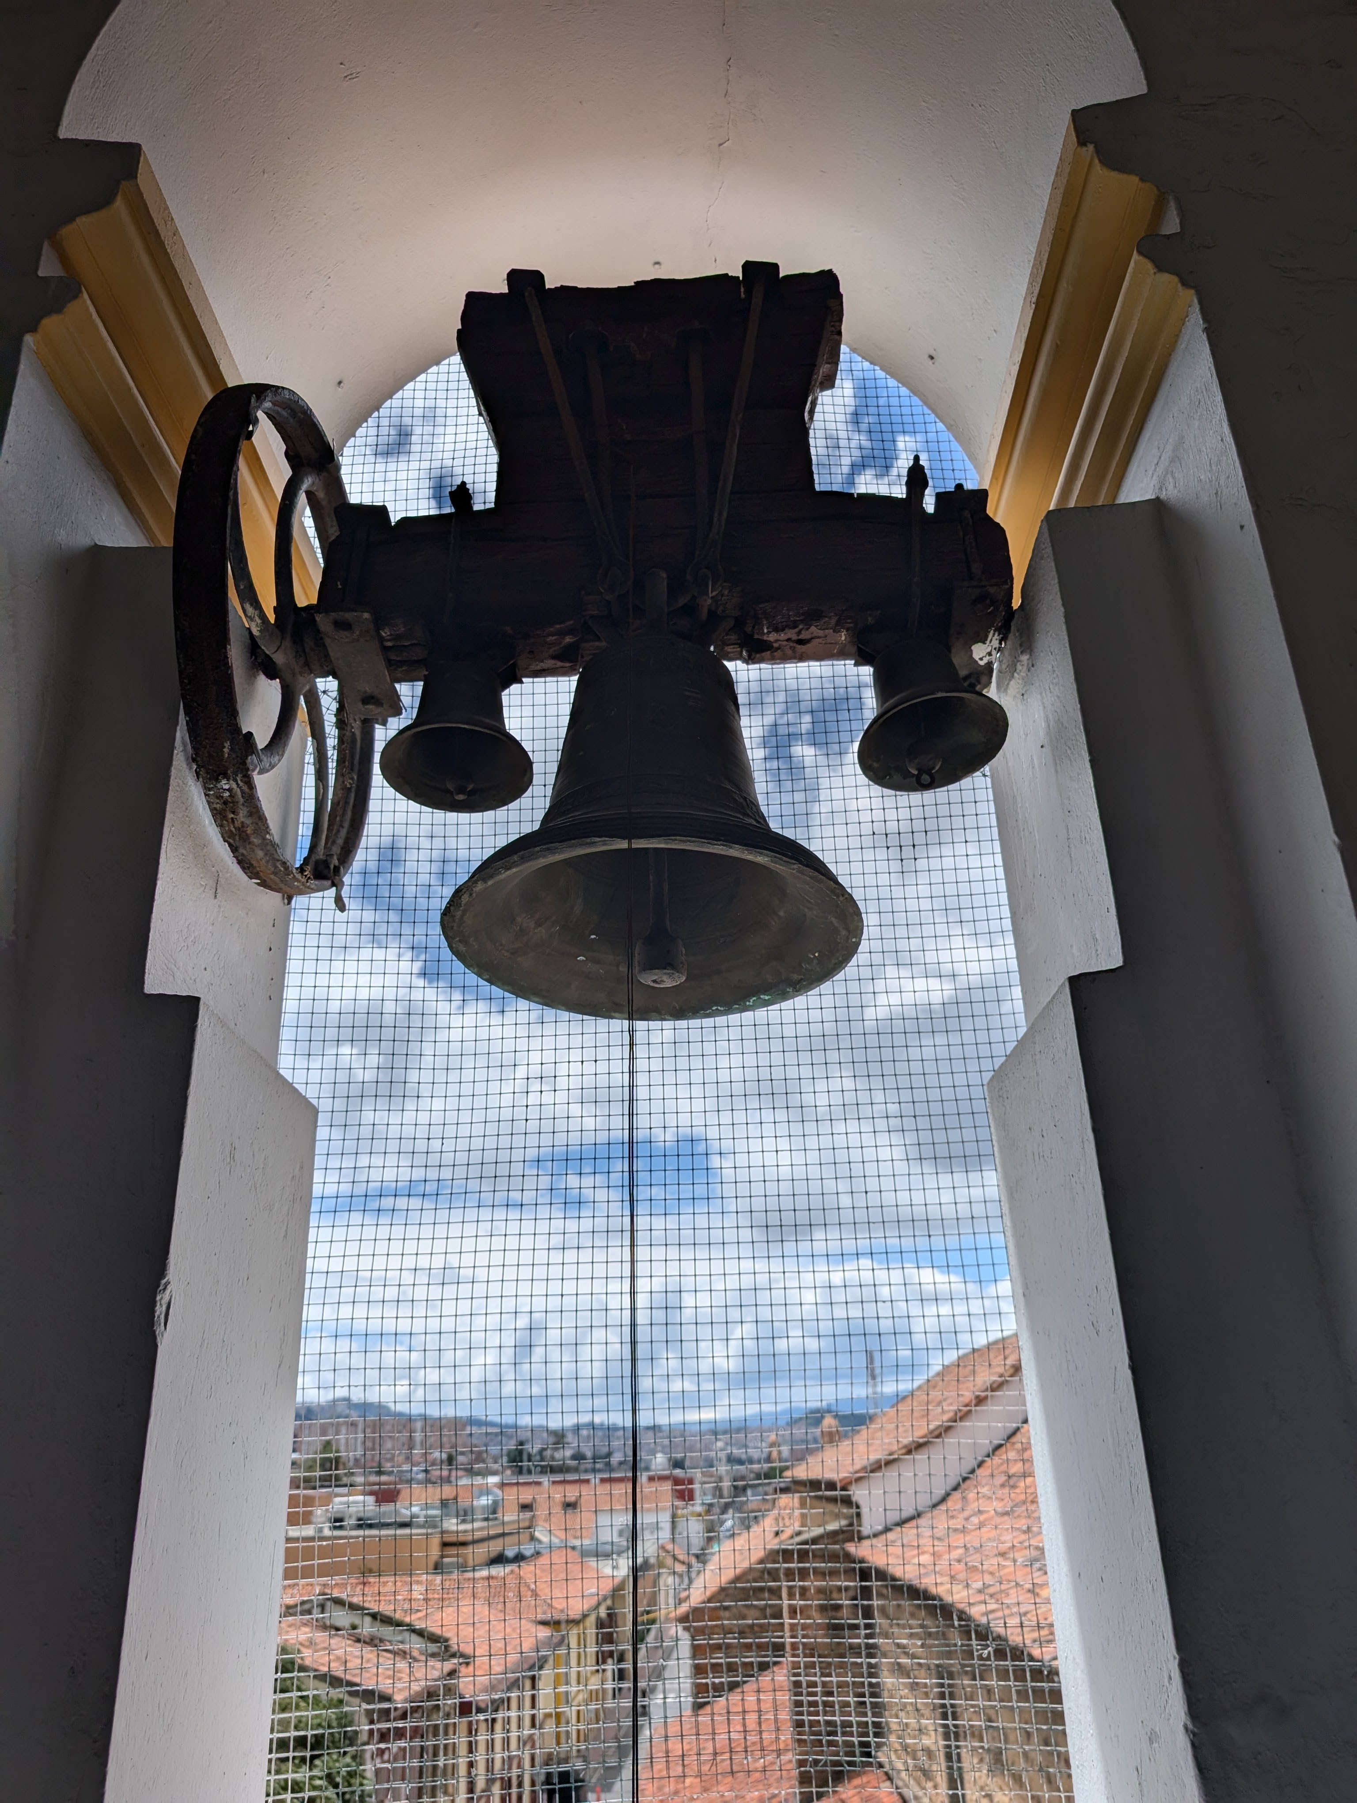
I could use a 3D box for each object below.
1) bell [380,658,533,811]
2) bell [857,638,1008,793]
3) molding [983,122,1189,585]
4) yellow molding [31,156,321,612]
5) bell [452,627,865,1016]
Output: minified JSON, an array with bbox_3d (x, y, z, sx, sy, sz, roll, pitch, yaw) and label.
[{"bbox_3d":[-0.320,-0.259,1.854,0.217,0.161,0.217,1,-30,2],"label":"bell"},{"bbox_3d":[0.361,-0.293,1.851,0.215,0.156,0.215,-4,-33,0],"label":"bell"},{"bbox_3d":[0.611,-0.691,2.066,0.107,0.336,1.024,-3,-23,2],"label":"molding"},{"bbox_3d":[-0.769,-0.655,2.095,0.107,0.336,1.024,-2,-23,0],"label":"yellow molding"},{"bbox_3d":[-0.030,-0.140,1.784,0.559,0.426,0.559,0,-27,2],"label":"bell"}]

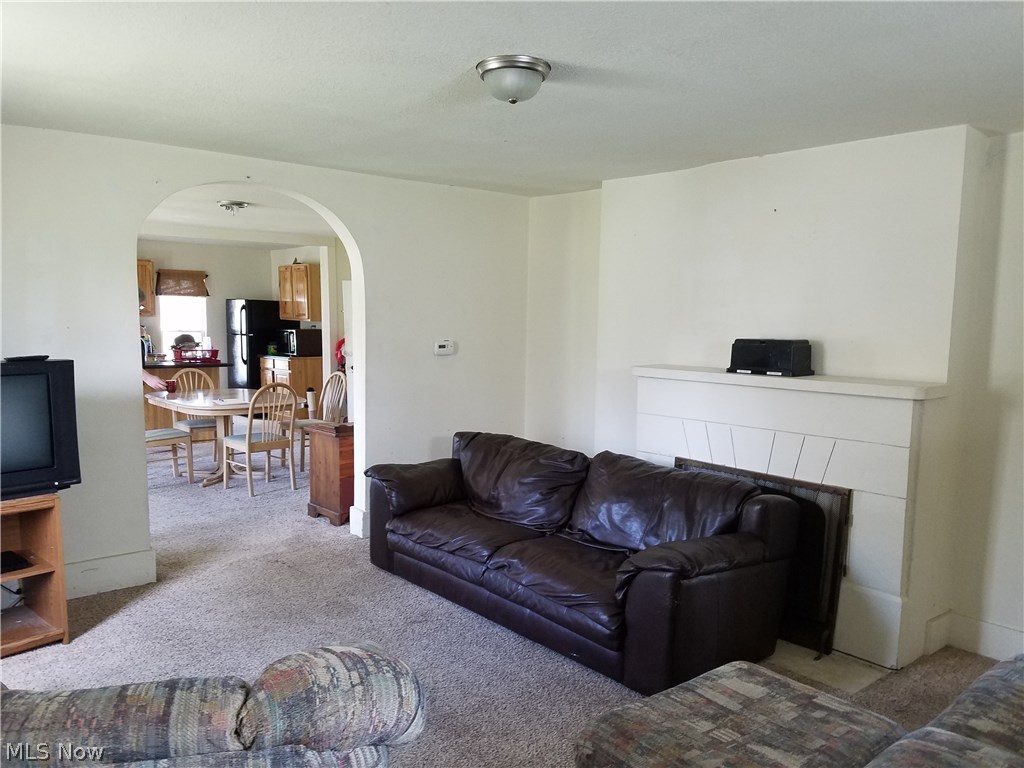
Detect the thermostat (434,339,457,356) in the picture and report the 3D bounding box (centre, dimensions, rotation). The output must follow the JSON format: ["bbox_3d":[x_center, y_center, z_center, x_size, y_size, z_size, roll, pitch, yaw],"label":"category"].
[{"bbox_3d":[-0.477,-0.262,5.617,0.165,0.119,0.035,-5,8,-42],"label":"thermostat"}]

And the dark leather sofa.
[{"bbox_3d":[0.205,0.785,4.136,0.911,0.761,2.300,-5,8,-42],"label":"dark leather sofa"}]

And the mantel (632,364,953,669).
[{"bbox_3d":[1.335,0.570,3.959,0.487,1.240,1.507,-5,8,-42],"label":"mantel"}]

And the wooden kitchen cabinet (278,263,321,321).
[{"bbox_3d":[-2.813,-1.245,10.478,0.314,0.741,0.926,-5,8,-42],"label":"wooden kitchen cabinet"}]

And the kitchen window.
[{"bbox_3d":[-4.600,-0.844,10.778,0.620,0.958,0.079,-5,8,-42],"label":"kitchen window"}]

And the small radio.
[{"bbox_3d":[1.337,-0.138,3.939,0.251,0.179,0.330,-5,8,-42],"label":"small radio"}]

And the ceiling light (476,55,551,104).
[{"bbox_3d":[0.007,-1.091,2.813,0.275,0.122,0.275,0,6,0],"label":"ceiling light"}]

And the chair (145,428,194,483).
[{"bbox_3d":[-3.161,0.414,6.762,0.549,0.934,0.471,-5,8,-42],"label":"chair"}]

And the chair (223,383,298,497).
[{"bbox_3d":[-2.151,0.437,6.598,0.557,0.934,0.455,6,8,43],"label":"chair"}]

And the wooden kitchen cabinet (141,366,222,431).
[{"bbox_3d":[-3.985,0.207,8.858,1.013,0.918,0.644,-5,8,-42],"label":"wooden kitchen cabinet"}]

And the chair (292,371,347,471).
[{"bbox_3d":[-1.958,0.340,7.592,0.550,0.934,0.455,-5,8,-42],"label":"chair"}]

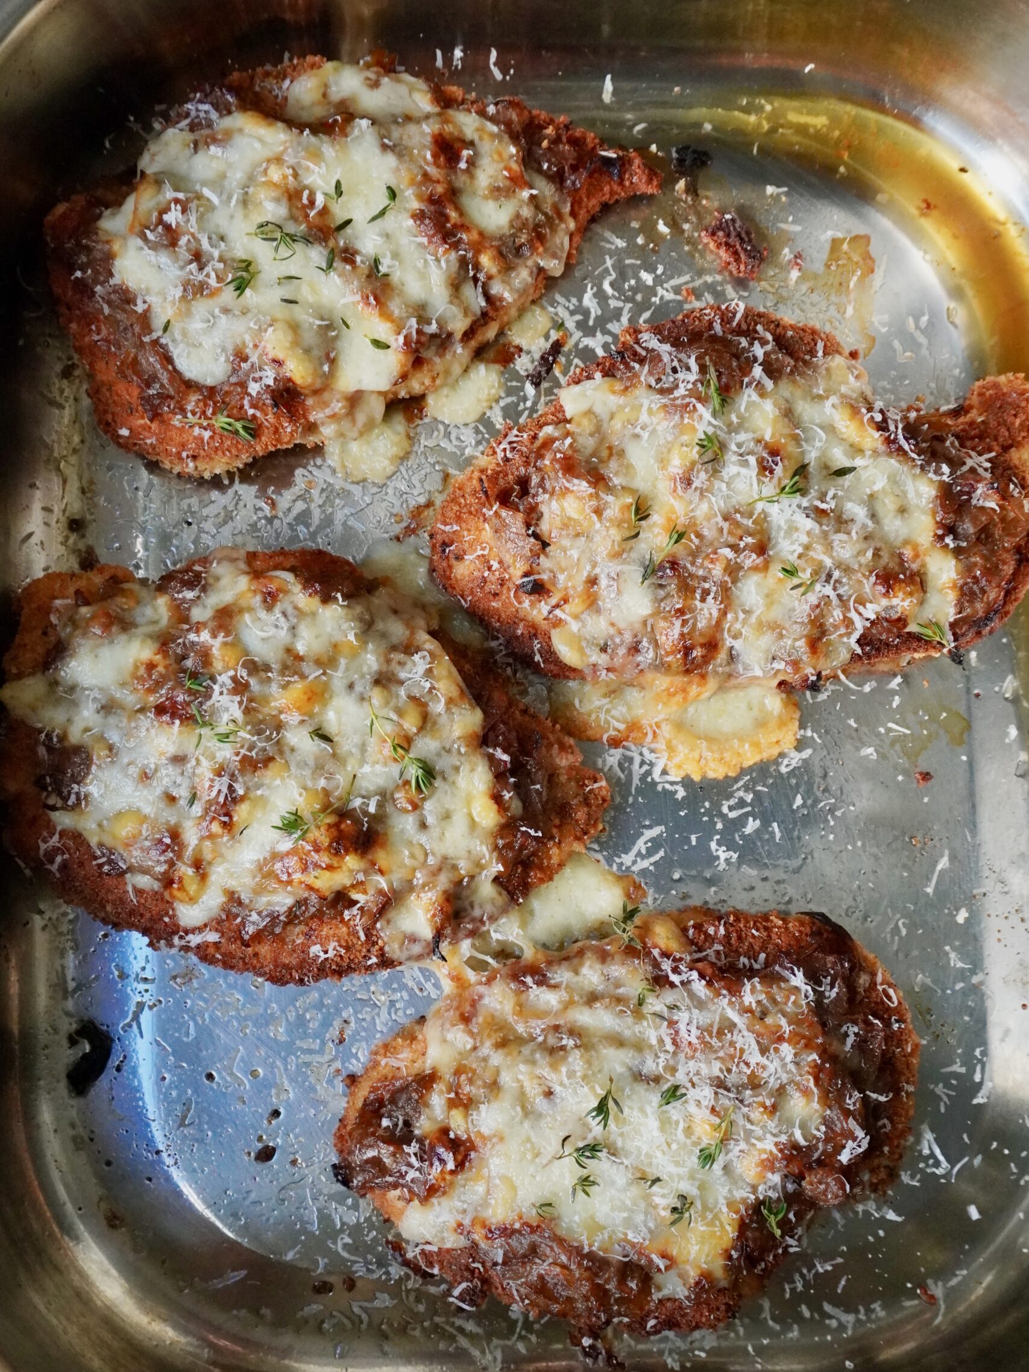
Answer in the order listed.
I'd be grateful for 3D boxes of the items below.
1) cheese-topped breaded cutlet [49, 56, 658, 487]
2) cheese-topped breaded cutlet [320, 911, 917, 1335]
[{"bbox_3d":[-0.049,-0.132,0.418,0.176,0.030,0.107,-25,88,-1],"label":"cheese-topped breaded cutlet"},{"bbox_3d":[0.035,0.125,0.410,0.166,0.030,0.117,-18,88,-1],"label":"cheese-topped breaded cutlet"}]

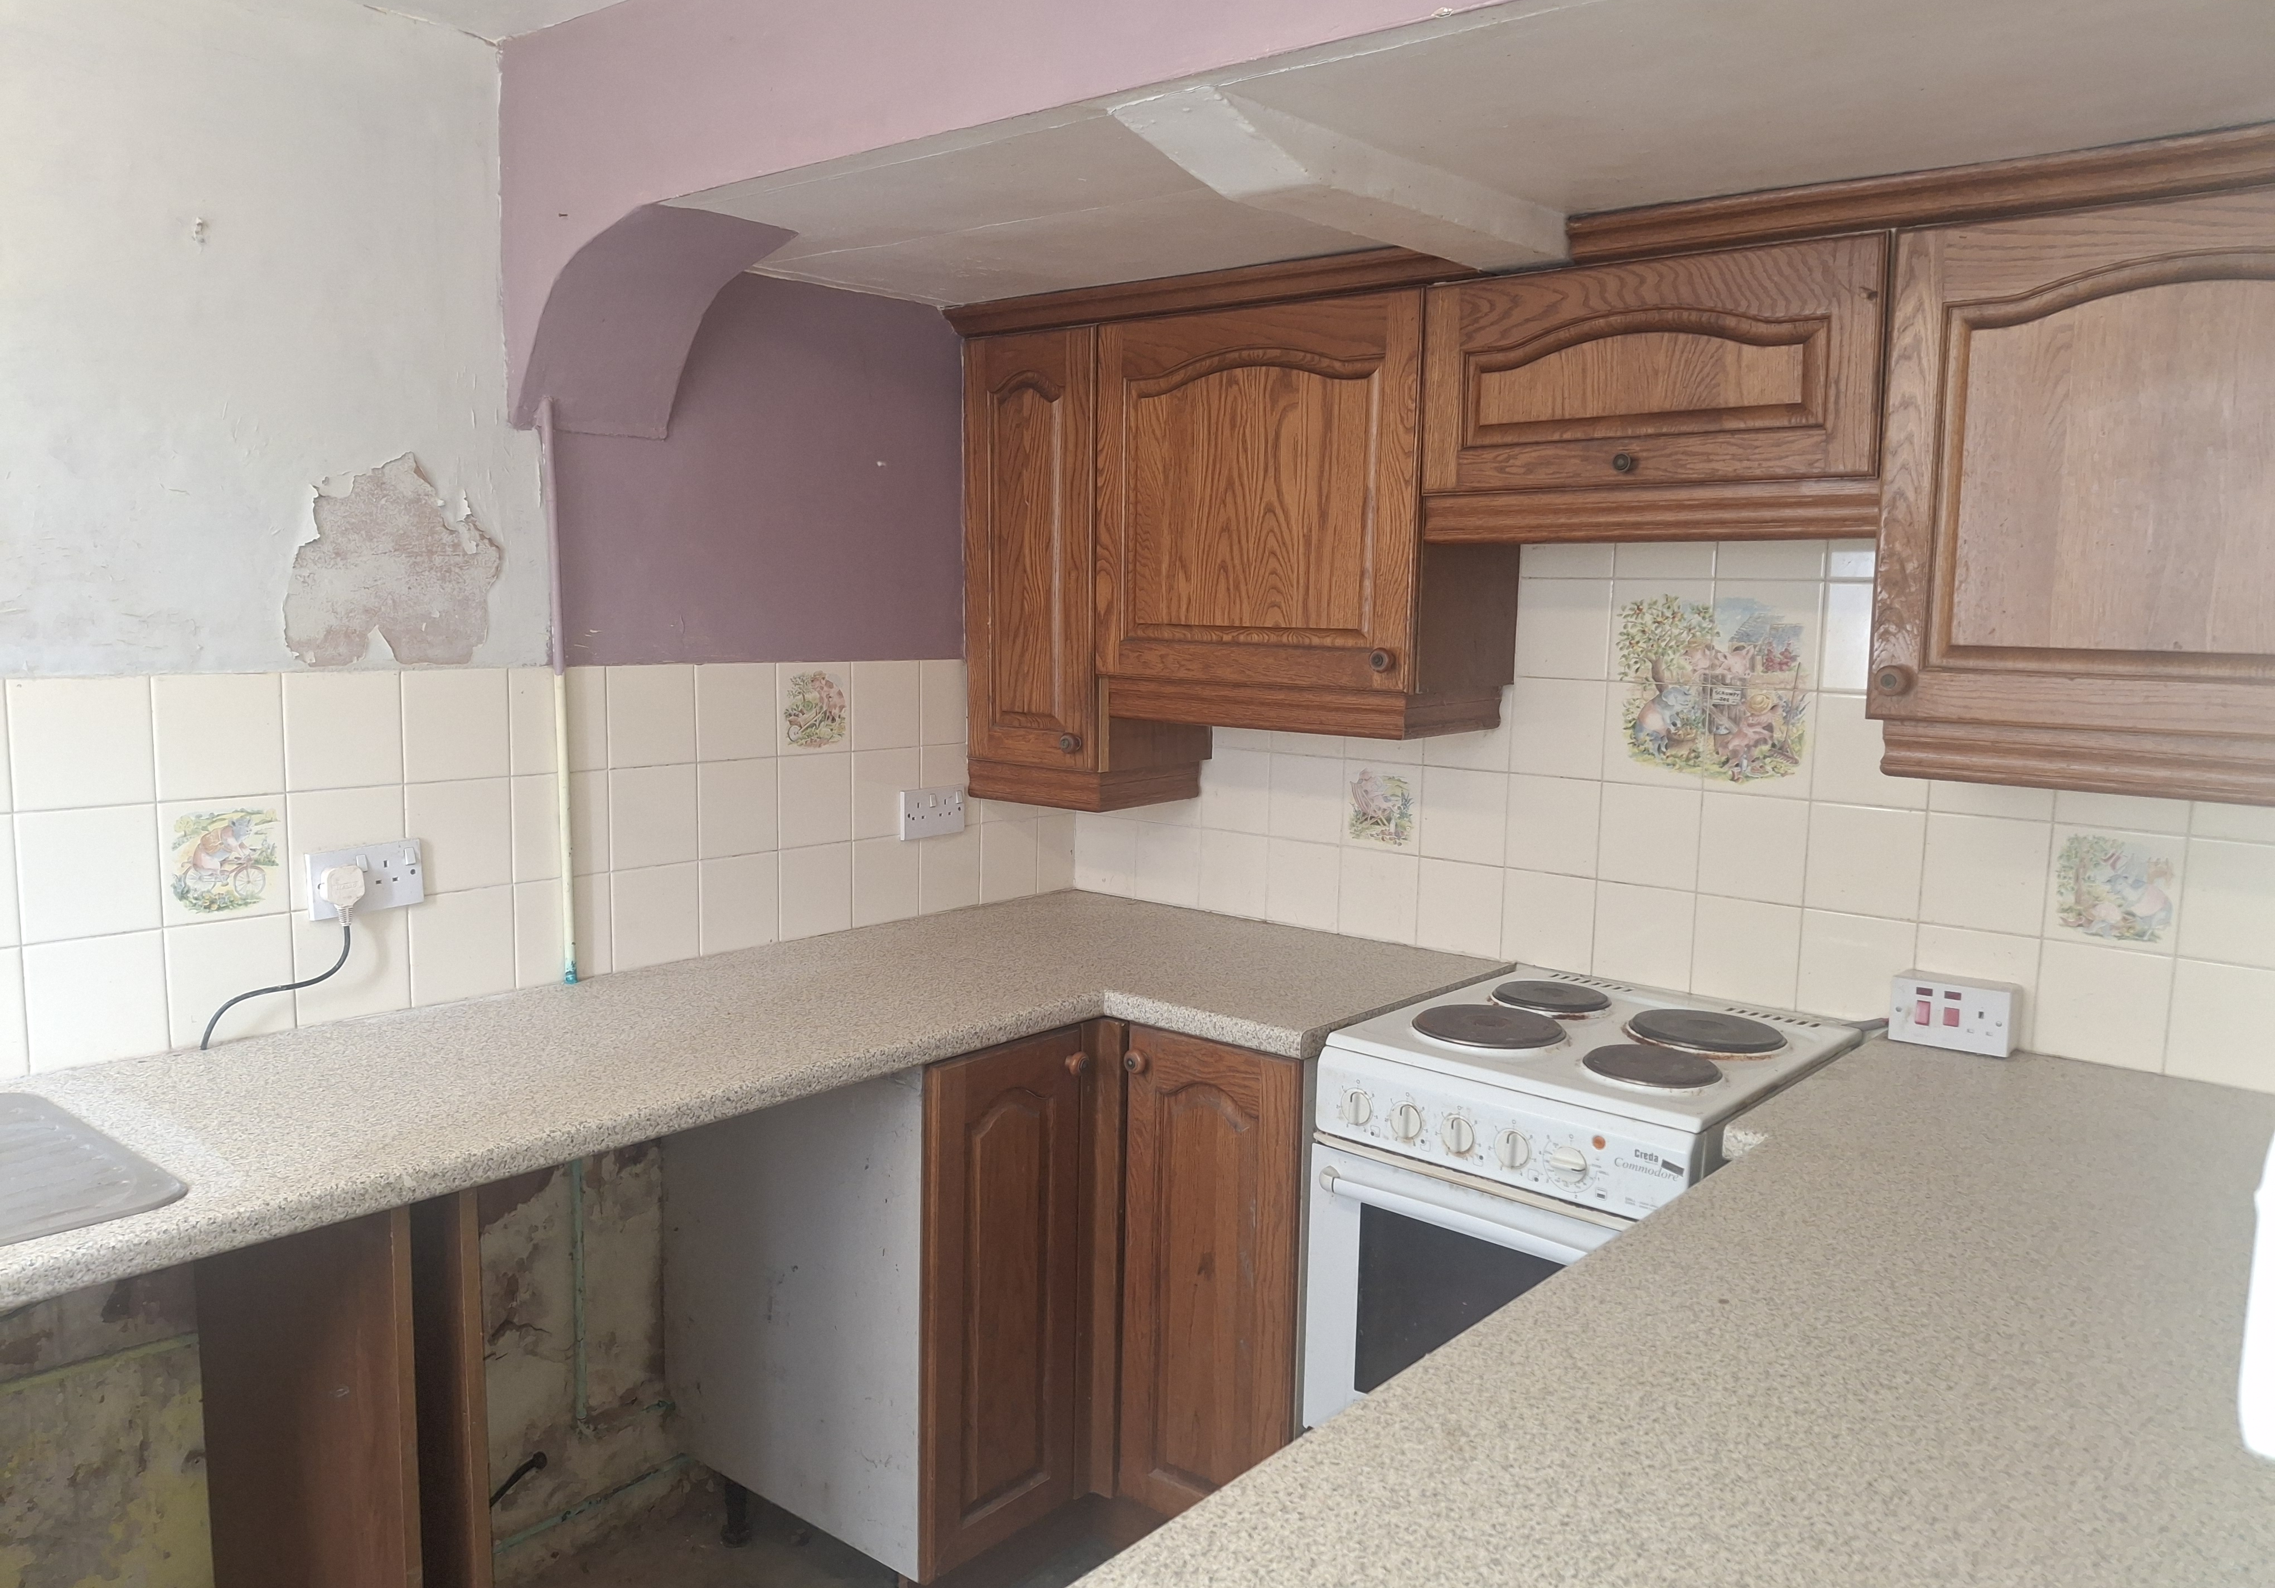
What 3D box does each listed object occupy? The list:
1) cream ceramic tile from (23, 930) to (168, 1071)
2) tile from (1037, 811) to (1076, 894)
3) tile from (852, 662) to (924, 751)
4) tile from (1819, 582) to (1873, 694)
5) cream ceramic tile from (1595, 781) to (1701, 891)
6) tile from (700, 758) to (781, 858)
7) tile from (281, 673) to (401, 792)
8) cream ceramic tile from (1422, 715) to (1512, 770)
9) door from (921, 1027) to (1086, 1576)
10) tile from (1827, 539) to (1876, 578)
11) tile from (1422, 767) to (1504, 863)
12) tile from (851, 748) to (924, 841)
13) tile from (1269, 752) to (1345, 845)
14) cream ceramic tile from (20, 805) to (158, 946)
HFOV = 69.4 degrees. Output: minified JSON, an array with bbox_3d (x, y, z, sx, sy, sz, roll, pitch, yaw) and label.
[{"bbox_3d":[-1.212,0.241,1.911,0.010,0.150,0.150,7,9,40],"label":"cream ceramic tile"},{"bbox_3d":[-0.160,0.118,3.182,0.010,0.151,0.105,7,9,40],"label":"tile"},{"bbox_3d":[-0.427,-0.150,2.783,0.008,0.150,0.150,7,9,40],"label":"tile"},{"bbox_3d":[1.006,-0.211,2.227,0.150,0.150,0.007,7,9,39],"label":"tile"},{"bbox_3d":[0.756,0.063,2.424,0.149,0.149,0.009,7,9,39],"label":"cream ceramic tile"},{"bbox_3d":[-0.637,0.022,2.613,0.010,0.151,0.151,7,9,40],"label":"tile"},{"bbox_3d":[-1.014,-0.081,2.095,0.008,0.150,0.150,7,9,40],"label":"tile"},{"bbox_3d":[0.523,-0.115,2.579,0.150,0.150,0.008,7,9,40],"label":"cream ceramic tile"},{"bbox_3d":[-0.186,0.689,2.267,0.025,0.712,0.285,7,9,40],"label":"door"},{"bbox_3d":[0.999,-0.360,2.186,0.150,0.150,0.010,7,9,39],"label":"tile"},{"bbox_3d":[0.532,0.036,2.651,0.150,0.150,0.007,7,9,39],"label":"tile"},{"bbox_3d":[-0.429,0.000,2.800,0.008,0.150,0.150,7,9,40],"label":"tile"},{"bbox_3d":[0.298,0.008,2.845,0.150,0.150,0.007,7,9,39],"label":"tile"},{"bbox_3d":[-1.230,0.091,1.925,0.010,0.151,0.151,7,9,40],"label":"cream ceramic tile"}]

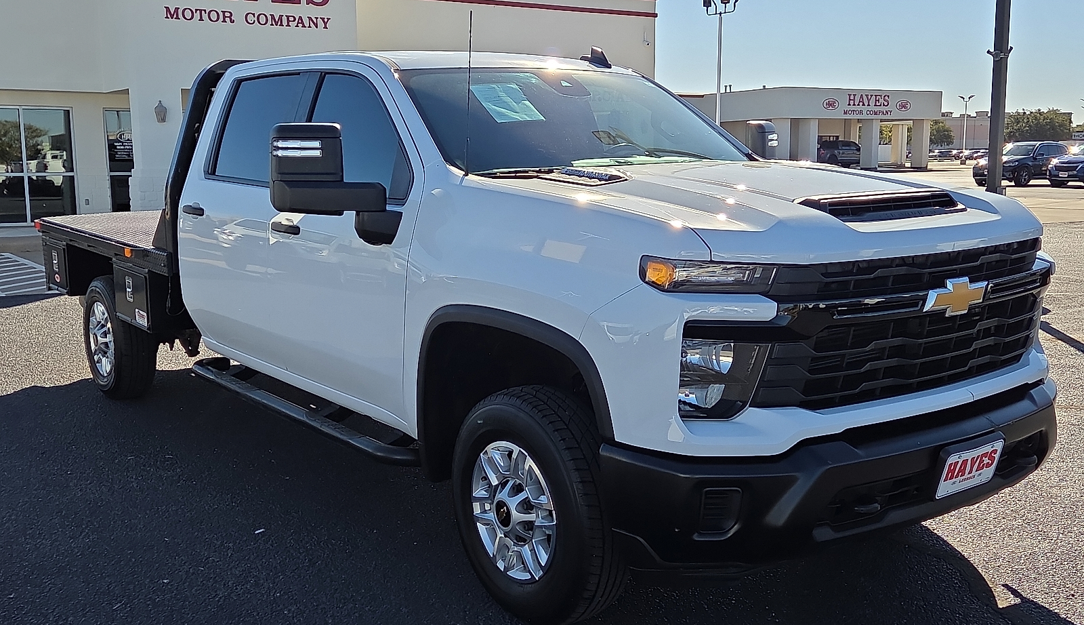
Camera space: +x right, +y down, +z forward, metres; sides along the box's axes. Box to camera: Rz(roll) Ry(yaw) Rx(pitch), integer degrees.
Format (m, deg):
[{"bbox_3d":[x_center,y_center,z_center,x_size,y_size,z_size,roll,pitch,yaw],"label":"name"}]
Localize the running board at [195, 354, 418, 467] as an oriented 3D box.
[{"bbox_3d":[-1.107,0.399,4.902,0.200,0.110,2.070,-8,13,-38],"label":"running board"}]

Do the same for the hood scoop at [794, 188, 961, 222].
[{"bbox_3d":[1.115,-0.348,3.511,0.710,0.085,0.170,-8,13,-38],"label":"hood scoop"}]

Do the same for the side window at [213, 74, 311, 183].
[{"bbox_3d":[-1.296,-0.836,5.051,0.060,0.480,0.800,11,1,-40],"label":"side window"}]

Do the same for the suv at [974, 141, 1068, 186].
[{"bbox_3d":[18.851,-5.901,42.962,4.750,1.730,1.920,-9,12,-42],"label":"suv"}]

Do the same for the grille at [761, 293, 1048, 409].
[{"bbox_3d":[1.231,0.101,3.442,1.500,0.230,0.170,-8,13,-38],"label":"grille"}]

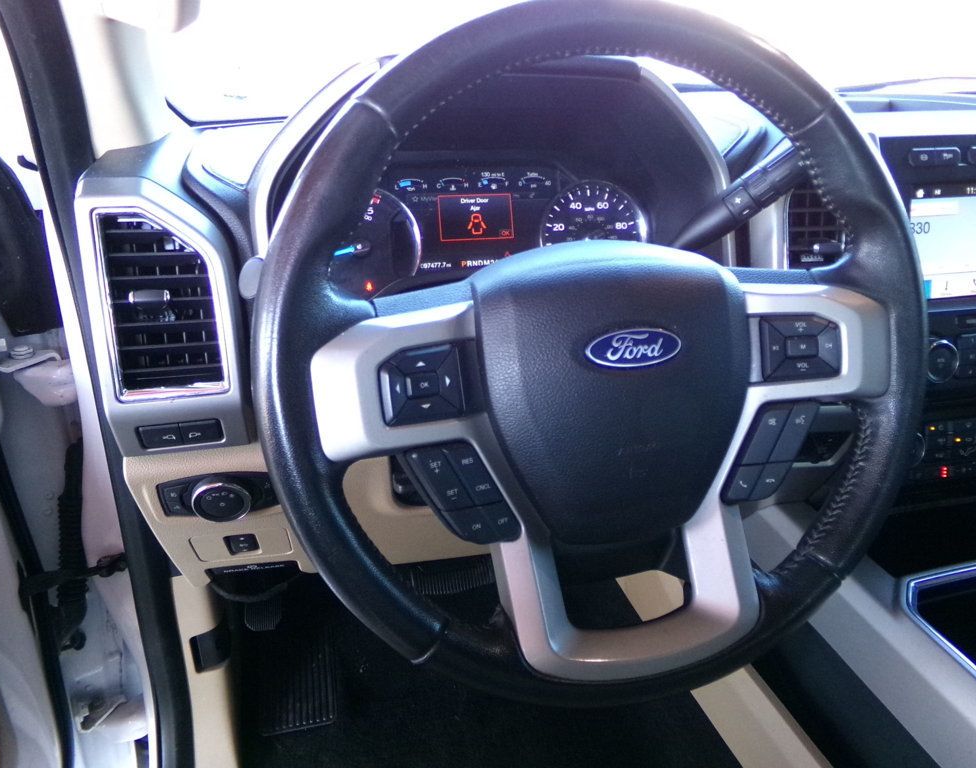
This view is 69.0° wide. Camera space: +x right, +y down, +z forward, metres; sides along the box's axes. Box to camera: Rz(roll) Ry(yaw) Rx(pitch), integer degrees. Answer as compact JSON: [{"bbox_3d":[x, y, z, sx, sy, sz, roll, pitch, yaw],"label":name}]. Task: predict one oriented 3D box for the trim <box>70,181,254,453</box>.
[{"bbox_3d":[-0.234,-0.049,0.524,0.100,0.197,0.045,-5,6,-13],"label":"trim"}]

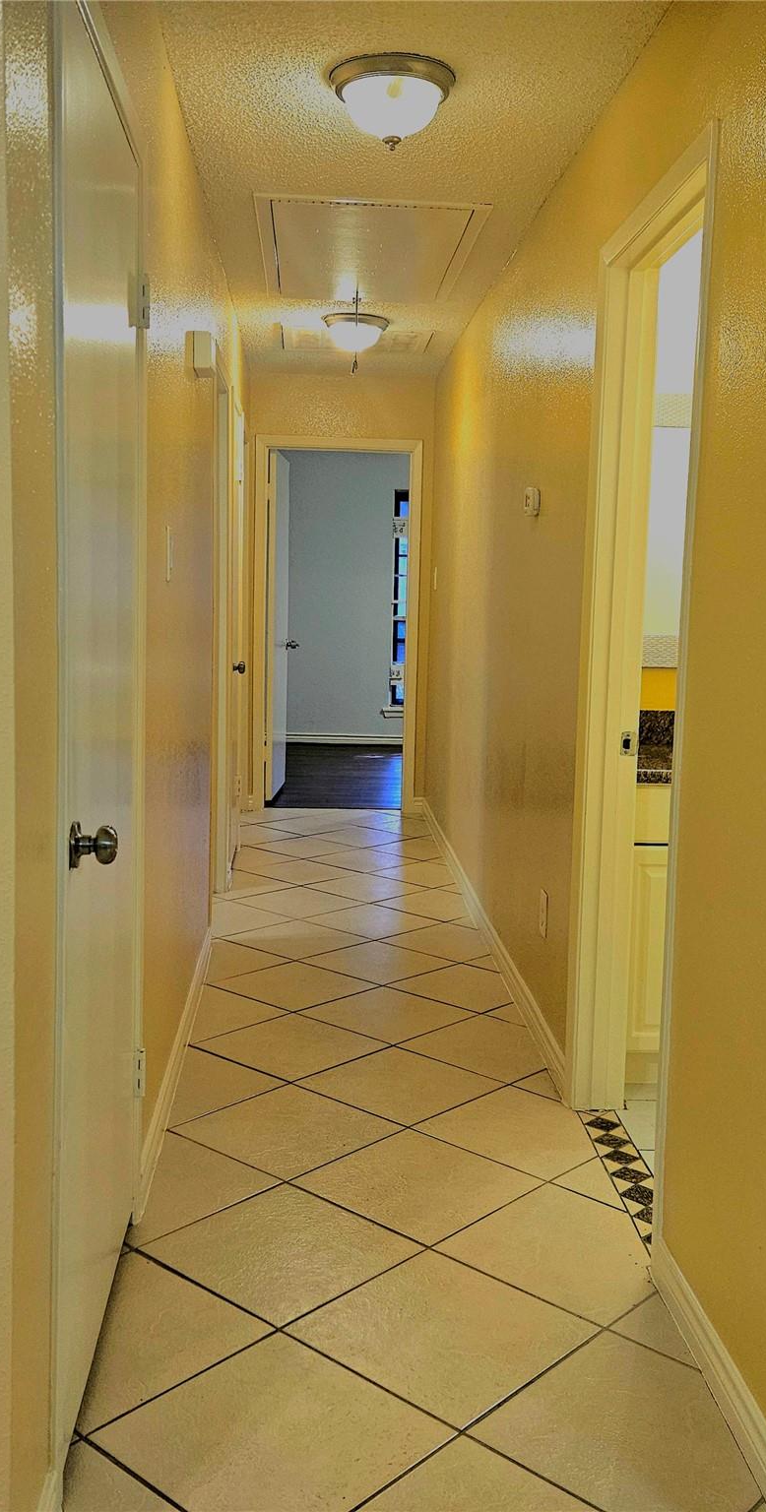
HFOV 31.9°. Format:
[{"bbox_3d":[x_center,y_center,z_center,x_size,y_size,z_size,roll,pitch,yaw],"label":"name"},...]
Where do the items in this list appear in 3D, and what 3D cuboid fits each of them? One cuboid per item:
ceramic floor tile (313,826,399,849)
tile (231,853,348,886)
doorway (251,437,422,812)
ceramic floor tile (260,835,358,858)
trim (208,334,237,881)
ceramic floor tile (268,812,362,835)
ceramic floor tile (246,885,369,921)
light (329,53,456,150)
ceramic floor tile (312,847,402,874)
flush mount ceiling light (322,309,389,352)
[{"bbox_3d":[-0.121,0.425,6.905,0.400,0.010,0.400,8,10,42],"label":"ceramic floor tile"},{"bbox_3d":[-0.365,0.530,6.036,0.400,0.010,0.400,8,10,42],"label":"tile"},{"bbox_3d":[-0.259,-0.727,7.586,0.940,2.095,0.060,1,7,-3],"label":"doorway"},{"bbox_3d":[-0.394,0.457,6.605,0.400,0.010,0.400,8,10,42],"label":"ceramic floor tile"},{"bbox_3d":[-0.631,-0.433,5.192,0.060,2.100,0.880,1,7,-3],"label":"trim"},{"bbox_3d":[-0.422,0.383,7.175,0.400,0.010,0.400,8,10,42],"label":"ceramic floor tile"},{"bbox_3d":[-0.337,0.603,5.466,0.400,0.010,0.400,8,10,42],"label":"ceramic floor tile"},{"bbox_3d":[0.021,-1.473,3.074,0.300,0.153,0.300,1,7,-3],"label":"light"},{"bbox_3d":[-0.093,0.498,6.335,0.400,0.010,0.400,8,10,42],"label":"ceramic floor tile"},{"bbox_3d":[-0.119,-1.839,5.891,0.300,0.145,0.300,1,7,-3],"label":"flush mount ceiling light"}]

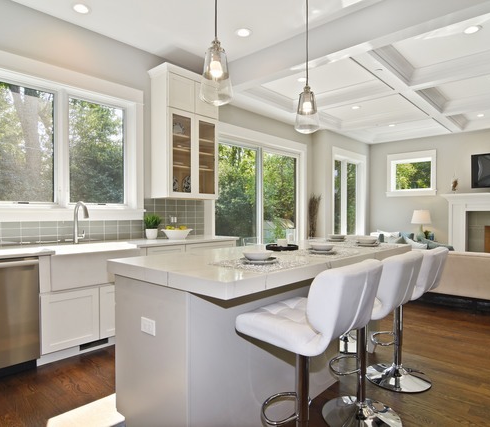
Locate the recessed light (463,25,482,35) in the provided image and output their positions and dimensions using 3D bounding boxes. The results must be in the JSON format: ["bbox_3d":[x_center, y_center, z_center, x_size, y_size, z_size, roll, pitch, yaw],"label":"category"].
[{"bbox_3d":[2.159,-1.738,3.030,0.170,0.030,0.170,0,0,-45],"label":"recessed light"}]

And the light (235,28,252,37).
[{"bbox_3d":[-0.016,-1.900,3.370,0.180,0.030,0.180,0,0,0],"label":"light"}]

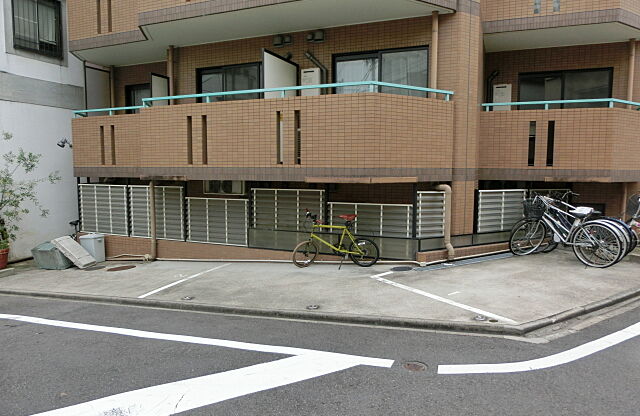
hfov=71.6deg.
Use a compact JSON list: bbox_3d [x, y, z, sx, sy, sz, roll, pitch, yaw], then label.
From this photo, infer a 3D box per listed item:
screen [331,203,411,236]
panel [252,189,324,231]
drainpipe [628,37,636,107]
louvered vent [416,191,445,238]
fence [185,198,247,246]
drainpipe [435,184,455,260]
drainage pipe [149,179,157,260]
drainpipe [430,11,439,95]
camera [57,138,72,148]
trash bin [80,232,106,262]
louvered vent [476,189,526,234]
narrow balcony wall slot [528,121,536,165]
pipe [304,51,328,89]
[{"bbox_3d":[0.781,0.219,7.125,1.413,0.573,0.090,2,5,23],"label":"screen"},{"bbox_3d":[-0.572,0.067,7.683,1.412,0.790,0.090,2,5,23],"label":"panel"},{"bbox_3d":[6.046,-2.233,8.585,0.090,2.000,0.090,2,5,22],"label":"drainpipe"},{"bbox_3d":[1.736,0.108,6.906,0.542,0.706,0.090,-2,5,-24],"label":"louvered vent"},{"bbox_3d":[-1.939,0.243,8.289,1.401,0.870,0.060,2,5,23],"label":"fence"},{"bbox_3d":[1.947,0.246,6.925,0.280,1.194,0.180,-3,6,-30],"label":"drainpipe"},{"bbox_3d":[-3.252,0.255,8.667,0.100,1.542,0.100,2,5,23],"label":"drainage pipe"},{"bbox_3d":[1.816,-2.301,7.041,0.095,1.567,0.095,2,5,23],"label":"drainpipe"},{"bbox_3d":[-5.580,-1.409,9.690,0.320,0.200,0.200,2,5,23],"label":"camera"},{"bbox_3d":[-4.787,0.856,9.399,0.430,0.540,0.270,2,5,23],"label":"trash bin"},{"bbox_3d":[3.182,0.037,7.765,1.323,0.726,0.070,-3,6,-30],"label":"louvered vent"},{"bbox_3d":[3.887,-1.173,8.134,0.105,0.815,0.120,2,5,22],"label":"narrow balcony wall slot"},{"bbox_3d":[-0.093,-2.428,8.045,0.448,0.850,0.120,2,5,23],"label":"pipe"}]

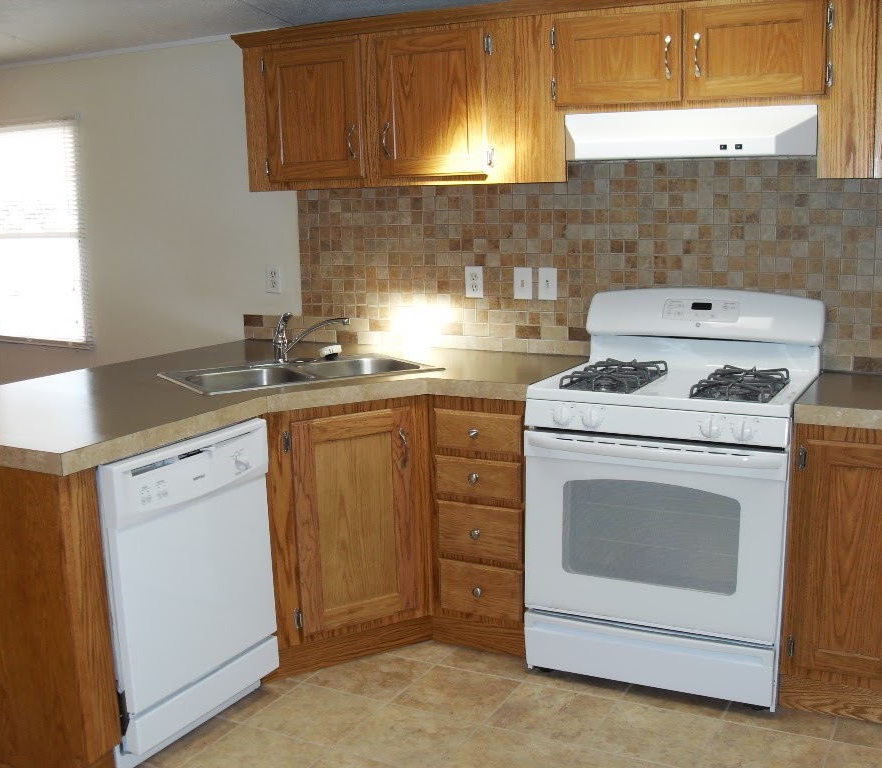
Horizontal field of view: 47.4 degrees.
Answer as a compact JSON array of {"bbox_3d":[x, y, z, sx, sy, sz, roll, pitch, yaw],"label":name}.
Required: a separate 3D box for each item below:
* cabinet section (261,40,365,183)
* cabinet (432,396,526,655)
[{"bbox_3d":[-0.388,-0.980,3.684,0.431,0.480,0.317,4,11,26],"label":"cabinet section"},{"bbox_3d":[0.239,0.411,3.423,0.330,0.833,0.575,4,11,26],"label":"cabinet"}]

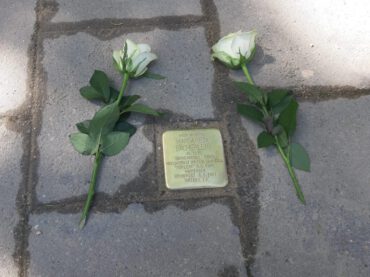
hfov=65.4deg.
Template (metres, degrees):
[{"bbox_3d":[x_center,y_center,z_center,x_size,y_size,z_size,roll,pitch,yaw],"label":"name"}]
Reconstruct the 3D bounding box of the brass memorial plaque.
[{"bbox_3d":[0.015,0.033,0.466,0.096,0.012,0.096,-4,70,-3],"label":"brass memorial plaque"}]

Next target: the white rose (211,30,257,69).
[{"bbox_3d":[0.086,-0.153,0.498,0.079,0.058,0.056,-14,77,-6],"label":"white rose"}]

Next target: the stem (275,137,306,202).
[{"bbox_3d":[0.163,0.048,0.450,0.009,0.008,0.114,-17,75,-7],"label":"stem"}]

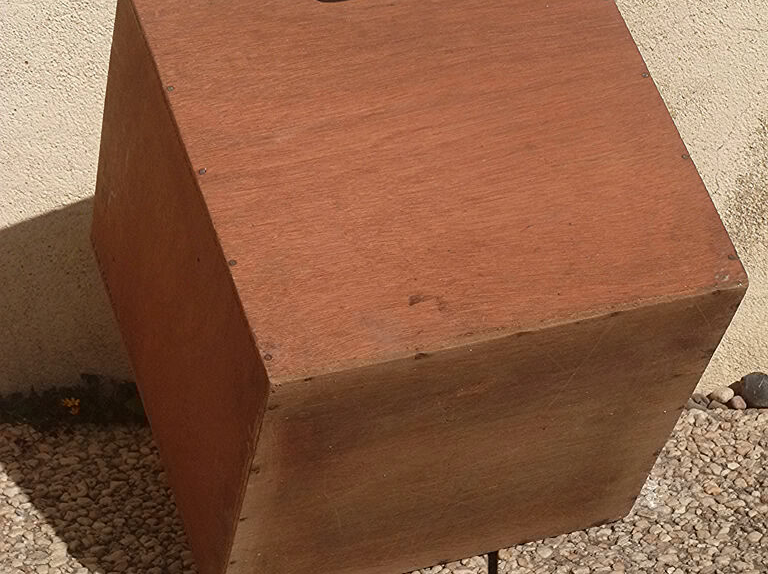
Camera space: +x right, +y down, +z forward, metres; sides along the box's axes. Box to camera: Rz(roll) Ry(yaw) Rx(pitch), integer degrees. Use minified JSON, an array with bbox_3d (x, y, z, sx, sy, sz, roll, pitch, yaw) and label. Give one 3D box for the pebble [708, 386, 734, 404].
[{"bbox_3d":[0.354,0.113,2.480,0.027,0.018,0.021,-4,21,0],"label":"pebble"}]

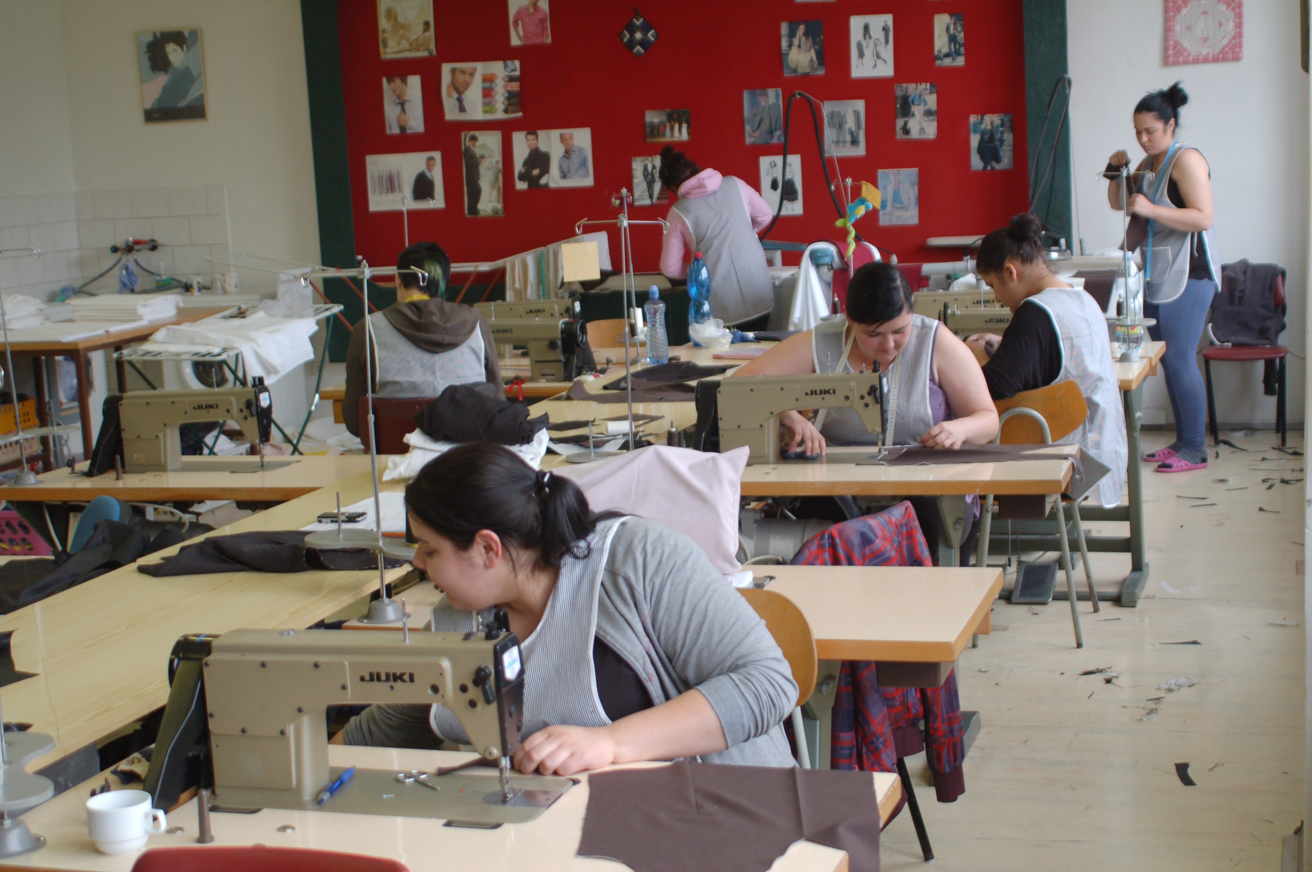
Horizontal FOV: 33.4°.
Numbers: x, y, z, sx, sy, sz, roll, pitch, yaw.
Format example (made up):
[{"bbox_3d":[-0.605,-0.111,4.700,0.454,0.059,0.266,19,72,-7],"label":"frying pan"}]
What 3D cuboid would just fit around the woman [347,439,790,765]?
[{"bbox_3d":[-0.096,0.581,3.307,0.660,1.180,0.660,5,11,44],"label":"woman"}]

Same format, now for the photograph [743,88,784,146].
[{"bbox_3d":[0.548,-1.621,11.101,0.199,0.275,0.010,-1,9,17],"label":"photograph"}]

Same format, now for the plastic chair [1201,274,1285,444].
[{"bbox_3d":[2.738,-0.376,10.139,0.430,0.790,0.490,-1,9,11],"label":"plastic chair"}]

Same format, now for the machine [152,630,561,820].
[{"bbox_3d":[-0.406,0.367,2.982,0.565,0.245,0.190,-1,8,17],"label":"machine"}]

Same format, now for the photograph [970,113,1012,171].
[{"bbox_3d":[1.656,-1.446,10.762,0.205,0.268,0.010,0,8,17],"label":"photograph"}]

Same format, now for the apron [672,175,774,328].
[{"bbox_3d":[0.323,-0.844,9.957,0.440,0.660,0.300,-8,-5,4],"label":"apron"}]

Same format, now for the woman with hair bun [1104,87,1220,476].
[{"bbox_3d":[2.205,-0.694,9.486,0.440,1.670,0.450,-6,9,-18],"label":"woman with hair bun"}]

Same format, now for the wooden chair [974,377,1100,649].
[{"bbox_3d":[1.200,0.210,6.888,0.387,0.805,0.523,-1,9,17],"label":"wooden chair"}]

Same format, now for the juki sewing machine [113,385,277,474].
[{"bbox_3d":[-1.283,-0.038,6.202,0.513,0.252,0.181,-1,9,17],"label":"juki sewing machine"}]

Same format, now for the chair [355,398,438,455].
[{"bbox_3d":[-0.684,0.242,7.351,0.453,0.815,0.523,-1,9,17],"label":"chair"}]

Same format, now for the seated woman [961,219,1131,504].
[{"bbox_3d":[1.207,-0.049,7.004,0.483,1.288,0.664,-9,10,-35],"label":"seated woman"}]

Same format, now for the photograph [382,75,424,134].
[{"bbox_3d":[-1.340,-1.761,11.611,0.214,0.298,0.010,-1,8,17],"label":"photograph"}]

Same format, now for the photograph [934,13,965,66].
[{"bbox_3d":[1.420,-1.913,10.553,0.140,0.248,0.010,0,9,16],"label":"photograph"}]

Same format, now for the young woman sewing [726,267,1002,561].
[{"bbox_3d":[0.612,0.126,6.085,0.700,1.235,0.700,-1,8,17],"label":"young woman sewing"}]

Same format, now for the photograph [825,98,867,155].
[{"bbox_3d":[0.932,-1.517,10.762,0.205,0.268,0.010,0,9,16],"label":"photograph"}]

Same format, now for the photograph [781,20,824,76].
[{"bbox_3d":[0.740,-1.945,10.959,0.211,0.265,0.010,-1,8,17],"label":"photograph"}]

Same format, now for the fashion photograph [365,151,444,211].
[{"bbox_3d":[-1.345,-1.365,11.731,0.439,0.300,0.010,-1,9,17],"label":"fashion photograph"}]

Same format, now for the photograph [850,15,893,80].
[{"bbox_3d":[1.079,-1.941,10.885,0.215,0.308,0.010,-1,9,17],"label":"photograph"}]

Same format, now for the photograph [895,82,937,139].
[{"bbox_3d":[1.293,-1.612,10.845,0.204,0.268,0.010,0,9,17],"label":"photograph"}]

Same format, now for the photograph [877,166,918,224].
[{"bbox_3d":[1.216,-1.195,10.933,0.200,0.277,0.010,0,9,17],"label":"photograph"}]

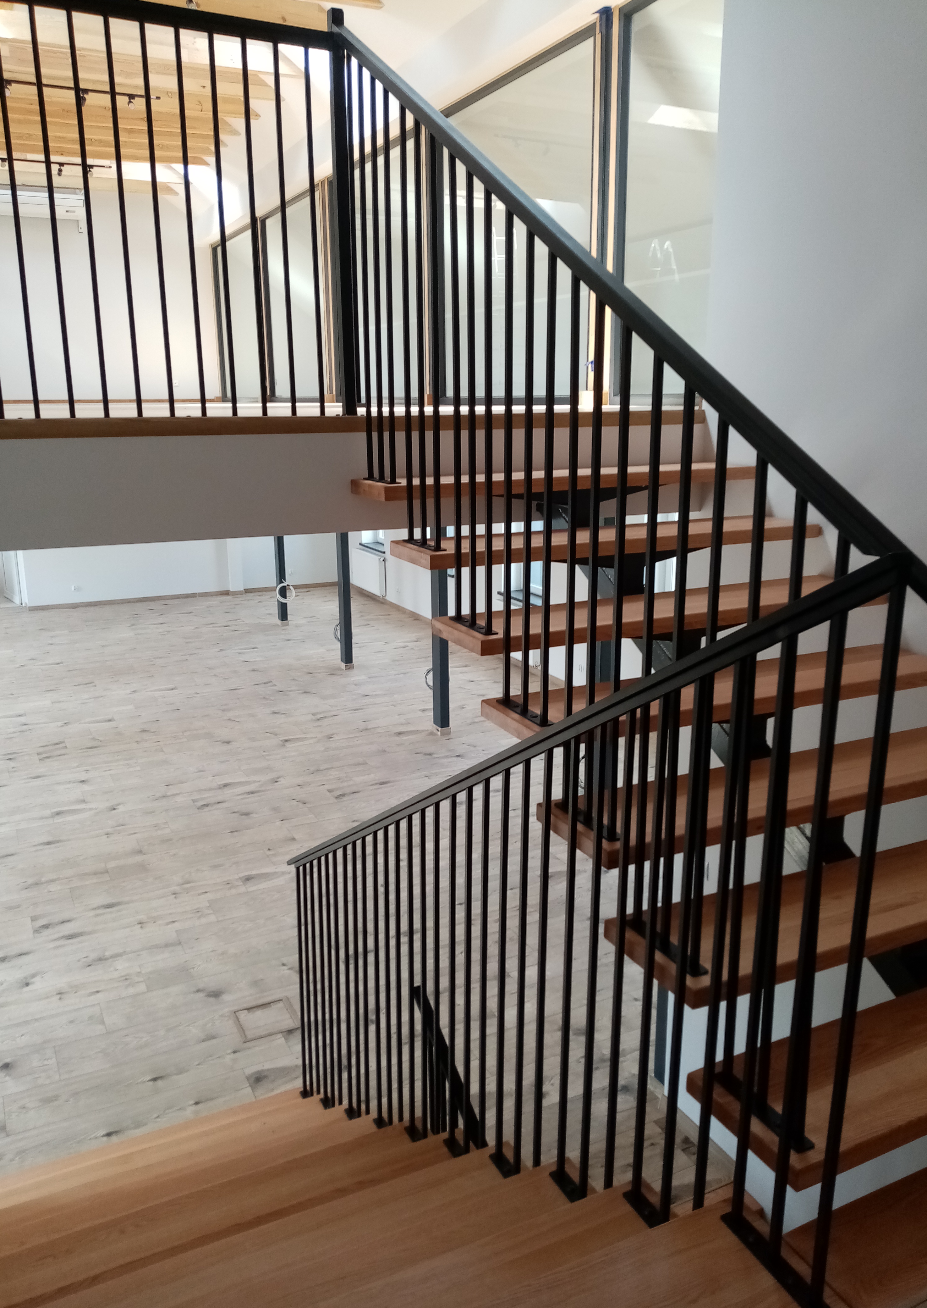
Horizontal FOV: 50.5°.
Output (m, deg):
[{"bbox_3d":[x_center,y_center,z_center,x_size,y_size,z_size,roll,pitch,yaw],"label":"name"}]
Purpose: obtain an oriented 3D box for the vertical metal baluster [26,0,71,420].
[{"bbox_3d":[-1.123,-1.183,2.685,0.013,1.040,0.013,-8,16,-27],"label":"vertical metal baluster"}]

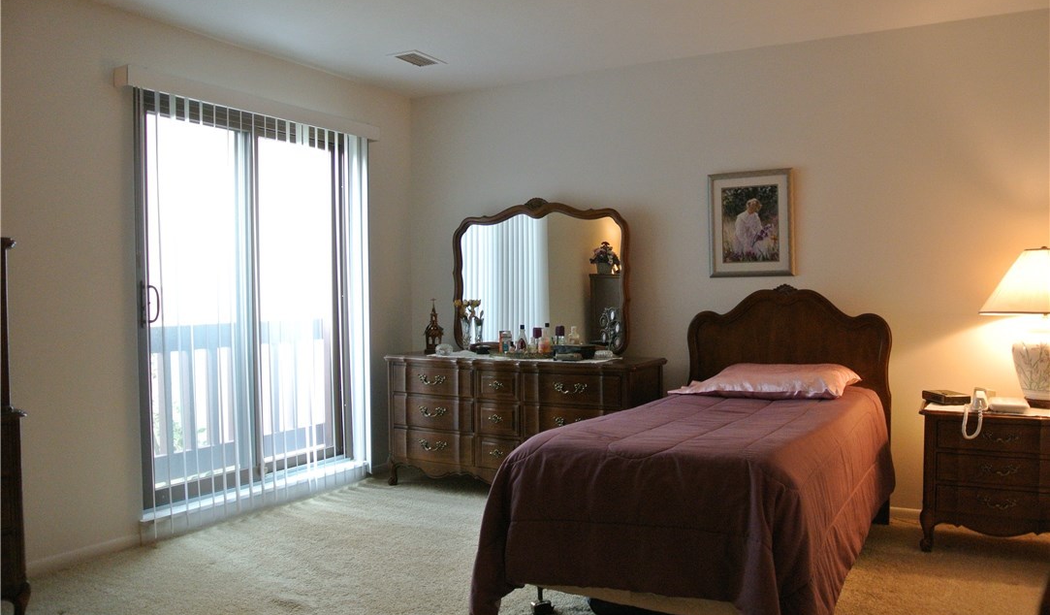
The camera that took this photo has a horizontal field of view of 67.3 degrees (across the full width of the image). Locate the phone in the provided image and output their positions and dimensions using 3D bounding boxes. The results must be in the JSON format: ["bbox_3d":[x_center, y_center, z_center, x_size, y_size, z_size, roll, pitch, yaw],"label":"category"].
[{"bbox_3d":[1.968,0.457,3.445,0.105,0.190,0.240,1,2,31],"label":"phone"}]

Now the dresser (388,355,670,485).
[{"bbox_3d":[-0.018,0.670,4.605,1.560,0.757,0.530,0,2,26],"label":"dresser"}]

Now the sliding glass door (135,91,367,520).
[{"bbox_3d":[-1.416,-0.039,4.331,0.110,2.010,1.520,1,2,31],"label":"sliding glass door"}]

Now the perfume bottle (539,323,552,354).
[{"bbox_3d":[0.113,0.184,4.576,0.058,0.178,0.050,0,2,26],"label":"perfume bottle"}]

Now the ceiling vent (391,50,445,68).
[{"bbox_3d":[-0.591,-1.377,4.397,0.190,0.020,0.300,1,2,31],"label":"ceiling vent"}]

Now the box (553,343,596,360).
[{"bbox_3d":[0.276,0.248,4.401,0.180,0.084,0.150,0,2,26],"label":"box"}]

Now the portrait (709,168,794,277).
[{"bbox_3d":[1.216,-0.447,4.249,0.455,0.570,0.030,1,2,31],"label":"portrait"}]

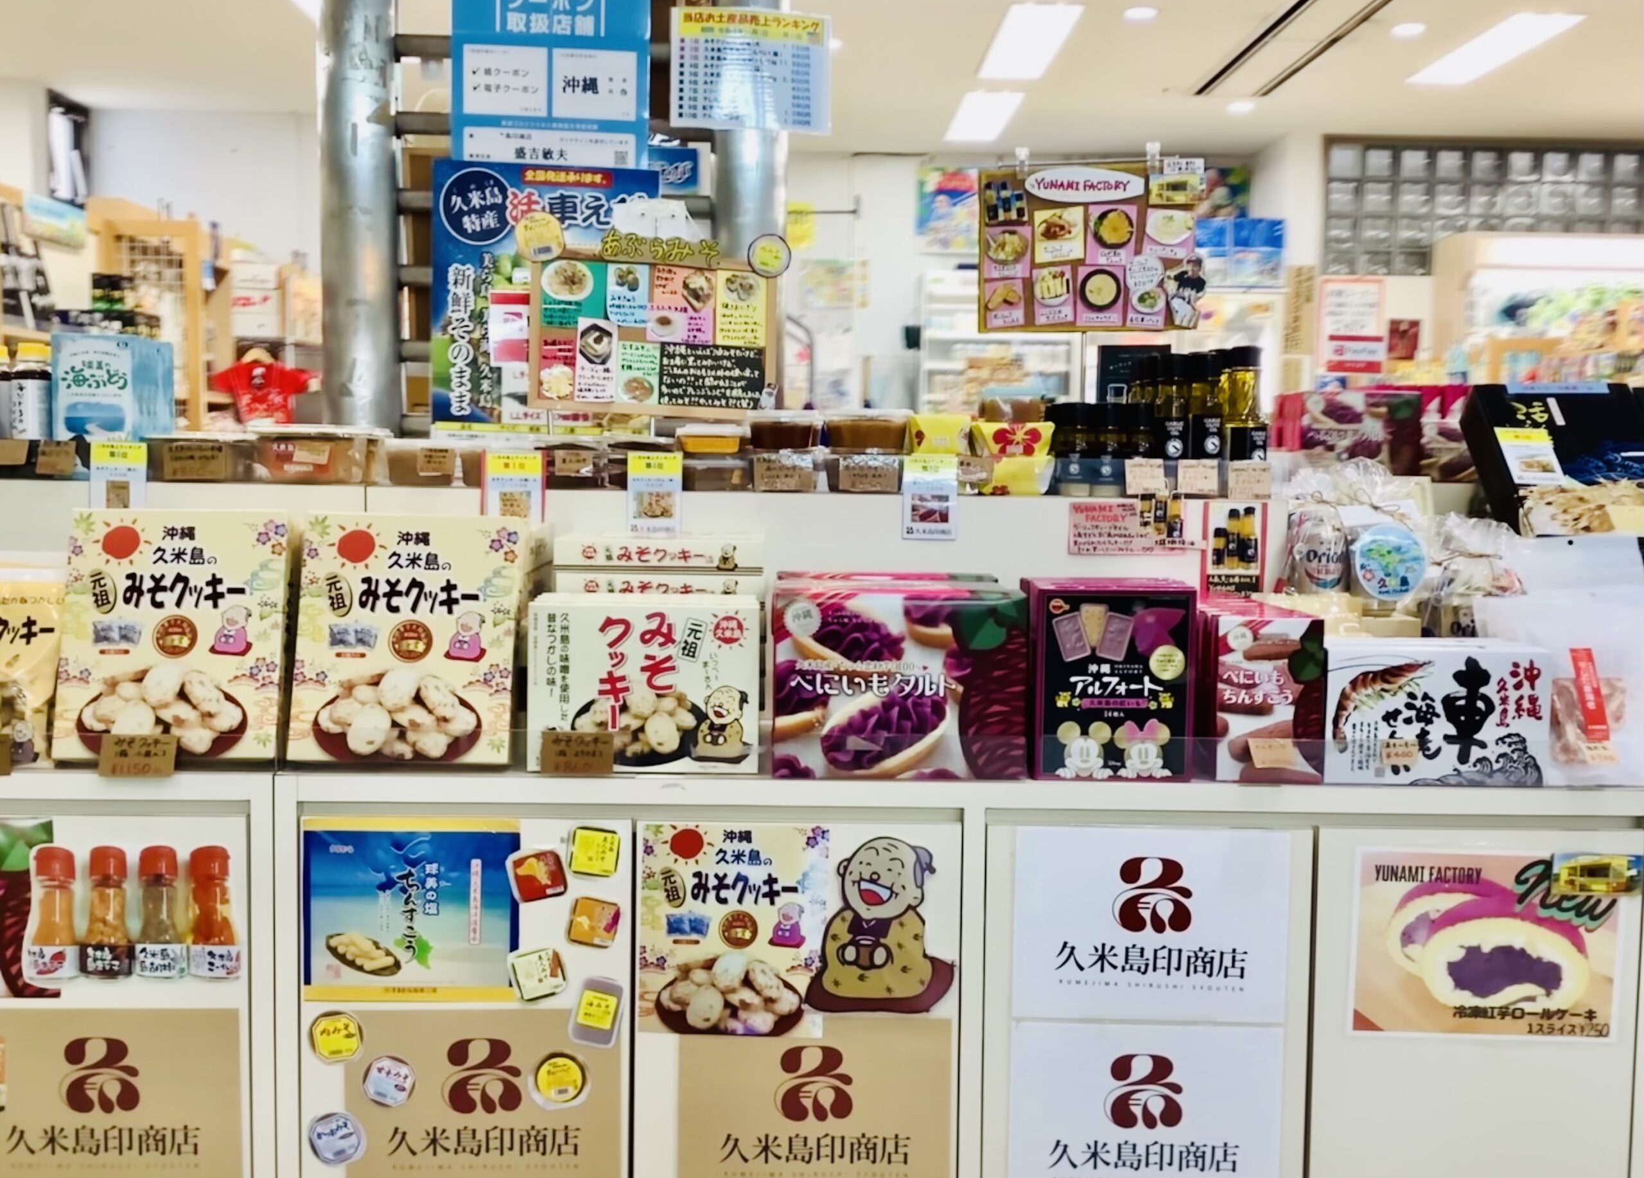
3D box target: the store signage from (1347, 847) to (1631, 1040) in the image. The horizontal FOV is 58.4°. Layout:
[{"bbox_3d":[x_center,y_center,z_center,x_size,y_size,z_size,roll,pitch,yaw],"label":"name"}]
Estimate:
[{"bbox_3d":[0.725,0.388,1.606,0.297,0.210,0.006,1,2,-1],"label":"store signage"}]

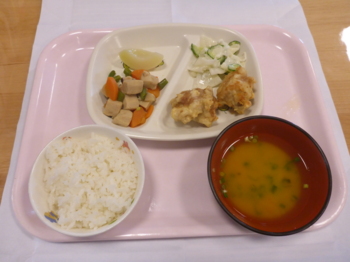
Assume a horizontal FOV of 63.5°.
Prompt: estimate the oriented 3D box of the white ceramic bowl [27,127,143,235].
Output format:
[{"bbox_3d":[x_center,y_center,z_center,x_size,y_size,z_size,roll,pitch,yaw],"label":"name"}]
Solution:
[{"bbox_3d":[-0.087,0.057,0.308,0.113,0.056,0.113,0,64,0],"label":"white ceramic bowl"}]

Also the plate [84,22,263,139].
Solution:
[{"bbox_3d":[-0.002,-0.067,0.385,0.233,0.027,0.188,-2,64,-1],"label":"plate"}]

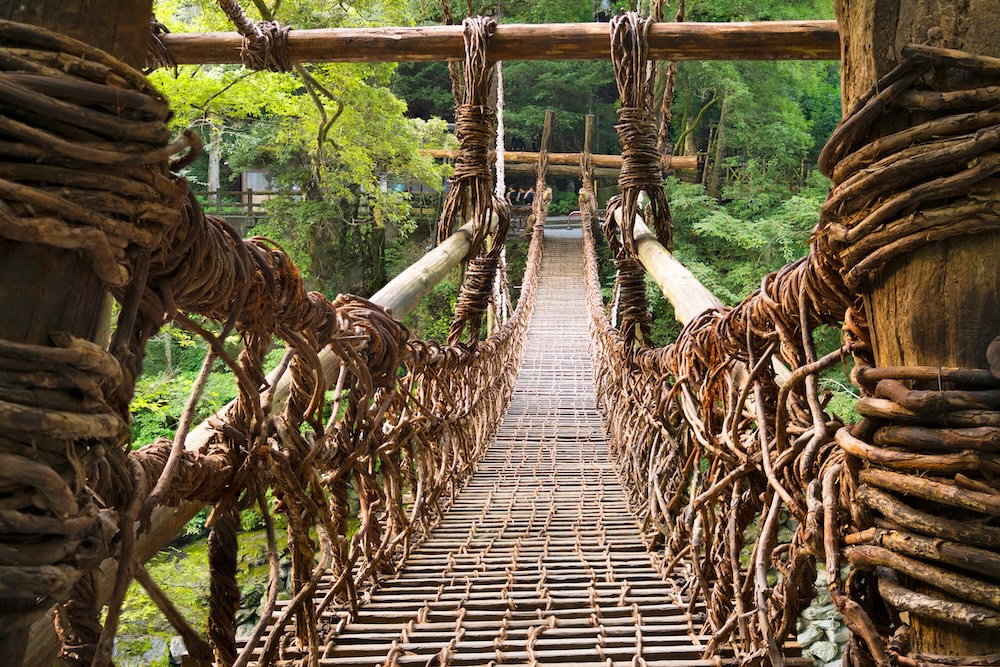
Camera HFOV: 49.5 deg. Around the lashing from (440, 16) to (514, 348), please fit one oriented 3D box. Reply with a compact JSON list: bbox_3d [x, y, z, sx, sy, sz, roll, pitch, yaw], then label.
[{"bbox_3d":[-0.212,-1.470,10.800,0.679,3.189,0.550,0,7,4],"label":"lashing"}]

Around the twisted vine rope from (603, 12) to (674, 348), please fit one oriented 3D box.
[{"bbox_3d":[1.352,-1.475,10.700,0.625,3.197,0.550,0,7,4],"label":"twisted vine rope"}]

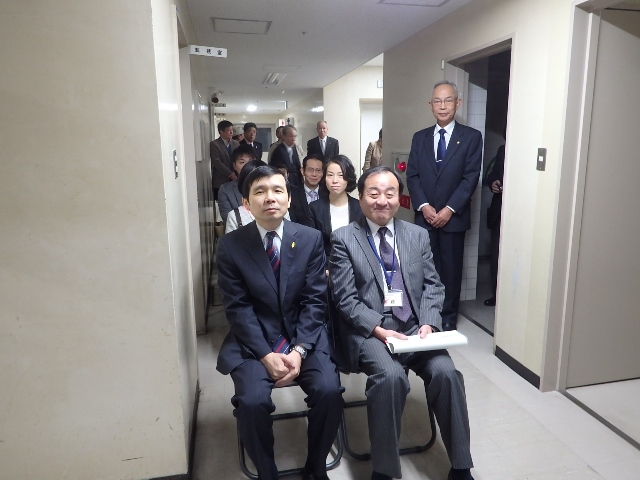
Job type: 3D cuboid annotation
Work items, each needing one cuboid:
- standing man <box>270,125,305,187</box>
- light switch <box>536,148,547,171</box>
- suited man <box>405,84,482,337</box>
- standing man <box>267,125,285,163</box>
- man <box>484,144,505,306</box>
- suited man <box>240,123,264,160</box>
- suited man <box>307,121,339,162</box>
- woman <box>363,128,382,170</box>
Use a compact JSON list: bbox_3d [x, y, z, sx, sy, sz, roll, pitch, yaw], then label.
[{"bbox_3d":[-0.409,-0.793,6.202,0.500,1.585,0.340,-9,14,-33],"label":"standing man"},{"bbox_3d":[1.110,-0.402,2.226,0.010,0.114,0.060,-3,12,-11],"label":"light switch"},{"bbox_3d":[0.883,-0.225,3.084,0.500,1.686,0.320,4,13,23],"label":"suited man"},{"bbox_3d":[-0.628,-1.140,7.756,0.500,1.645,0.320,-3,12,-11],"label":"standing man"},{"bbox_3d":[1.523,-0.304,3.430,0.500,1.680,0.330,8,15,37],"label":"man"},{"bbox_3d":[-1.051,-0.993,7.016,0.480,1.670,0.320,-3,12,-11],"label":"suited man"},{"bbox_3d":[0.060,-1.004,6.978,0.500,1.670,0.320,-2,12,-4],"label":"suited man"},{"bbox_3d":[0.939,-0.855,6.430,0.480,1.570,0.300,0,12,5],"label":"woman"}]

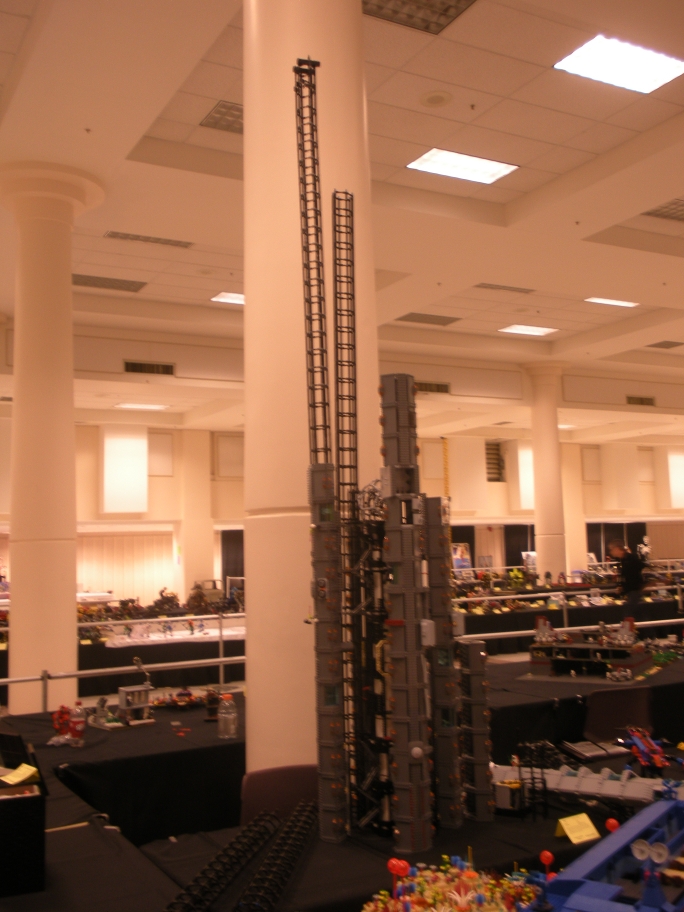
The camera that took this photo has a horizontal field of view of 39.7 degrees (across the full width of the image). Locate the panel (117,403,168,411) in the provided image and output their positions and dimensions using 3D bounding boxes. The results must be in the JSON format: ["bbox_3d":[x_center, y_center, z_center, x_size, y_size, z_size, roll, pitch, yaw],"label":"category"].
[{"bbox_3d":[-4.374,-1.106,21.007,1.220,0.080,0.610,1,-7,-29],"label":"panel"}]

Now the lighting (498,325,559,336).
[{"bbox_3d":[3.737,-2.475,18.848,1.220,0.080,0.610,1,-7,-29],"label":"lighting"}]

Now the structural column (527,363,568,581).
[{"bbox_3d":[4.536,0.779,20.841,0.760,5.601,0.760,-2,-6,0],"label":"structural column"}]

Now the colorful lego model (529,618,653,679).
[{"bbox_3d":[1.724,1.317,6.578,0.735,0.370,0.430,-6,-7,33],"label":"colorful lego model"}]

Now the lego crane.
[{"bbox_3d":[0.115,-0.086,3.116,0.485,2.570,0.375,-2,-6,0],"label":"lego crane"}]

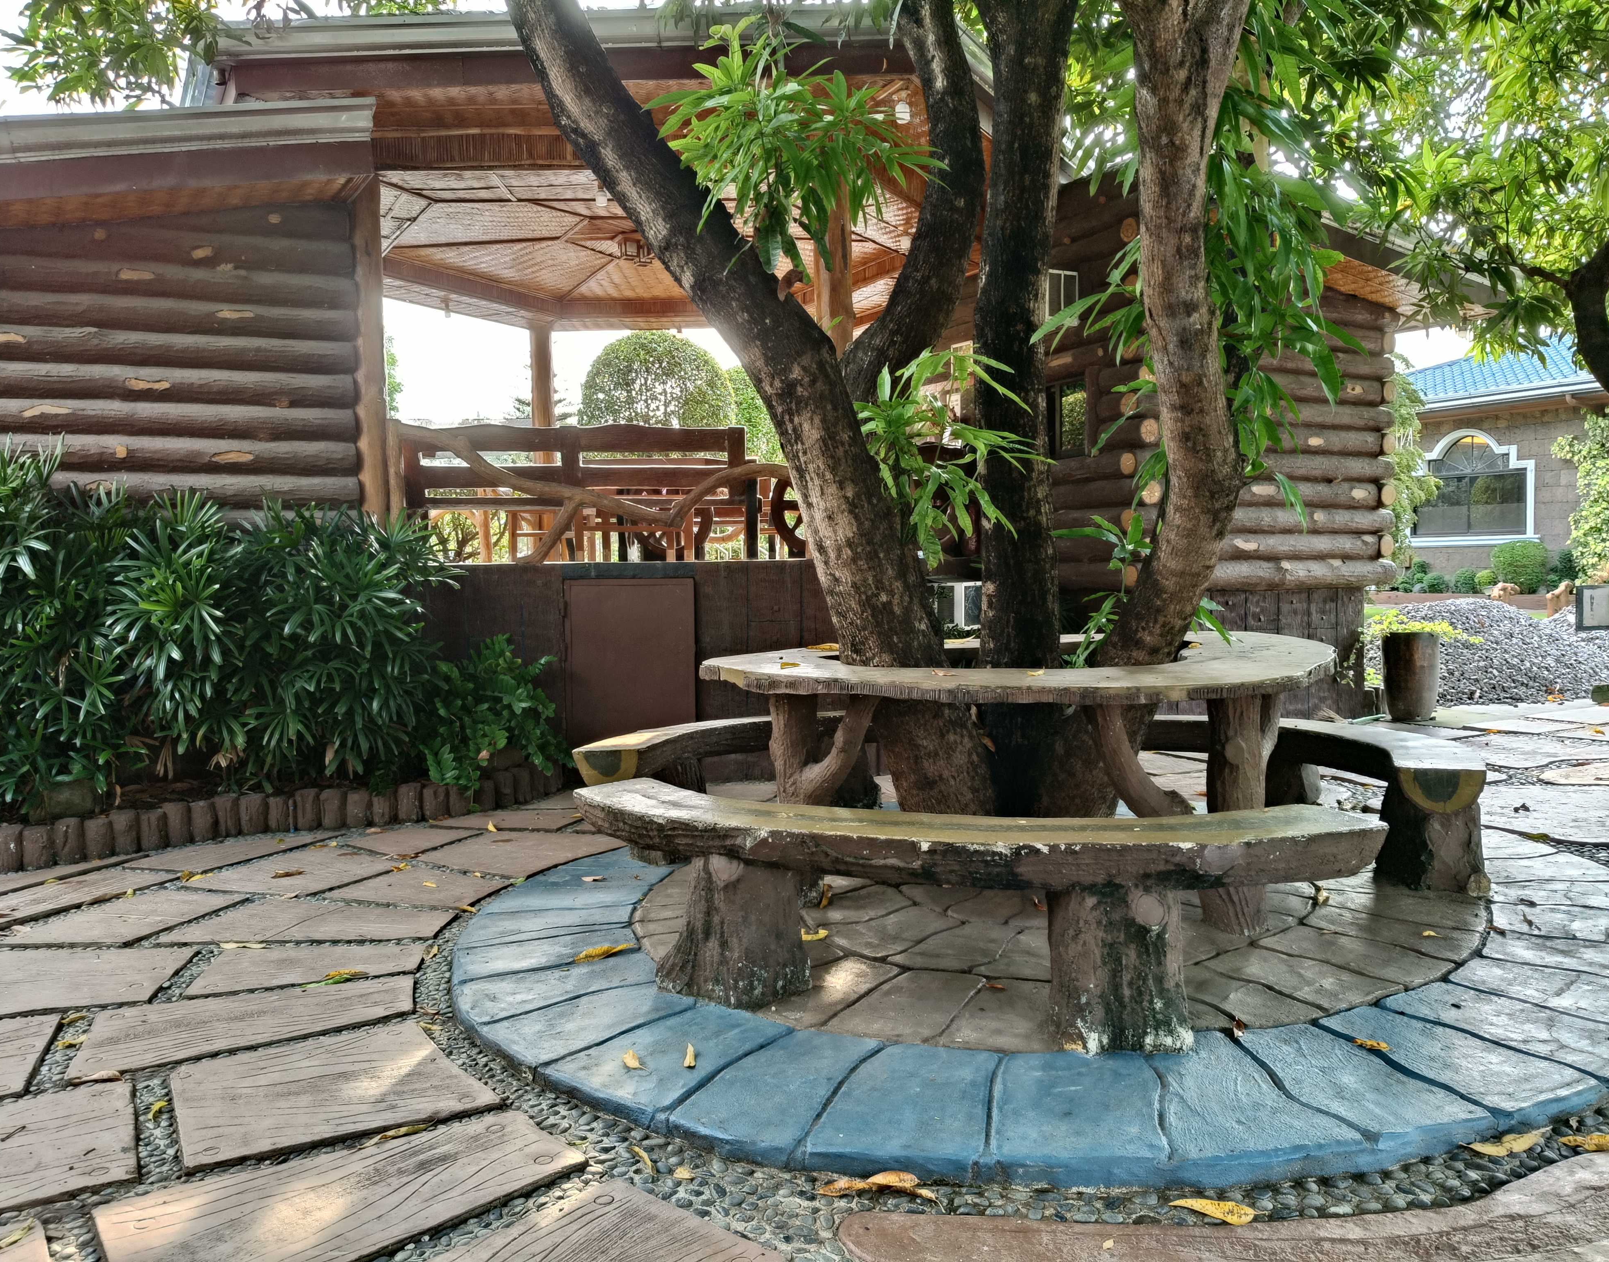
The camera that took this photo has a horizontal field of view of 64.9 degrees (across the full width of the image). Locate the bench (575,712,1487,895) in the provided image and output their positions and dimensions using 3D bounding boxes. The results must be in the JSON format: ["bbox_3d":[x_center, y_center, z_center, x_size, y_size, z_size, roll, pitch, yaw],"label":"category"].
[{"bbox_3d":[0.800,0.591,4.694,2.900,0.420,1.430,0,3,15],"label":"bench"}]

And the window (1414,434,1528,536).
[{"bbox_3d":[11.848,-2.551,22.400,0.220,1.980,2.200,-3,3,-35],"label":"window"}]

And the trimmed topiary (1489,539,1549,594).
[{"bbox_3d":[11.872,-1.070,21.000,1.000,0.920,1.000,-3,3,-35],"label":"trimmed topiary"}]

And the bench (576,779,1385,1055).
[{"bbox_3d":[0.325,0.661,3.090,2.000,0.440,0.670,0,3,17],"label":"bench"}]

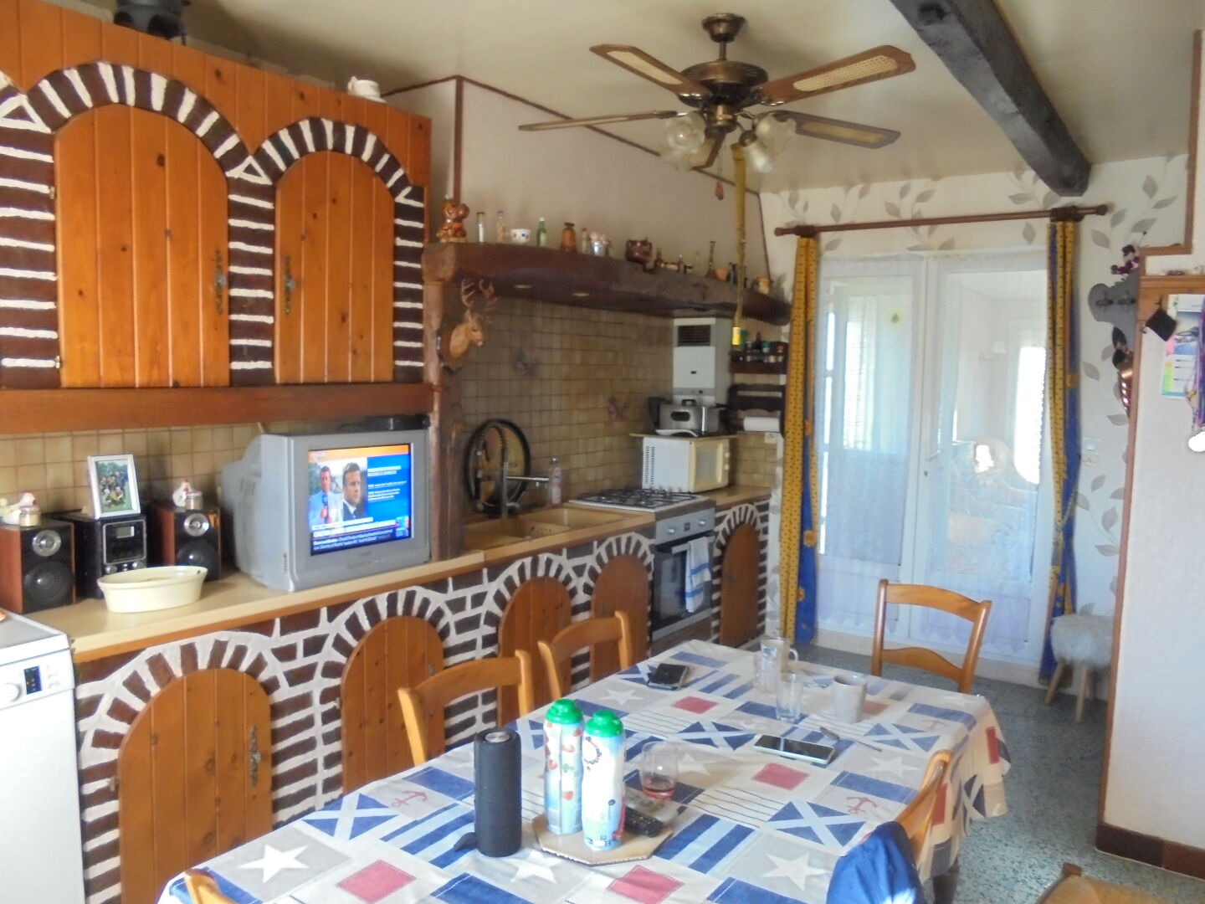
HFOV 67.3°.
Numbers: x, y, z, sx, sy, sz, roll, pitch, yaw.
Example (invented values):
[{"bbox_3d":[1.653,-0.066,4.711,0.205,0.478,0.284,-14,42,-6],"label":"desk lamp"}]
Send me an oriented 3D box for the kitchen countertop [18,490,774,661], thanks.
[{"bbox_3d":[-0.374,0.345,3.902,0.610,0.056,3.870,5,6,35],"label":"kitchen countertop"}]

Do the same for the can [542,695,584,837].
[{"bbox_3d":[-0.070,0.564,1.631,0.069,0.226,0.069,1,5,0],"label":"can"}]

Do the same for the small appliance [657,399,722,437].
[{"bbox_3d":[0.514,-0.202,5.303,0.320,0.205,0.250,5,6,35],"label":"small appliance"}]

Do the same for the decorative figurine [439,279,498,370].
[{"bbox_3d":[-0.450,-0.429,3.035,0.170,0.300,0.150,4,6,26],"label":"decorative figurine"}]

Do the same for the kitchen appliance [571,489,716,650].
[{"bbox_3d":[0.190,0.678,4.703,0.620,0.878,0.600,5,6,35],"label":"kitchen appliance"}]

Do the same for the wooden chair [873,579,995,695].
[{"bbox_3d":[0.925,0.908,2.905,0.460,0.870,0.420,-3,7,-41],"label":"wooden chair"}]

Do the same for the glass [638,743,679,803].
[{"bbox_3d":[0.109,0.626,1.769,0.076,0.097,0.076,1,5,0],"label":"glass"}]

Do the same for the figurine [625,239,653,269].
[{"bbox_3d":[0.161,-0.866,3.964,0.110,0.130,0.118,5,6,35],"label":"figurine"}]

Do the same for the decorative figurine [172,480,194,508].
[{"bbox_3d":[-1.311,0.127,2.828,0.070,0.082,0.075,-3,7,-41],"label":"decorative figurine"}]

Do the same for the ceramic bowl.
[{"bbox_3d":[-1.244,0.381,2.509,0.280,0.086,0.172,-2,7,-37],"label":"ceramic bowl"}]

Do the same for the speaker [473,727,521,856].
[{"bbox_3d":[-0.166,0.542,1.442,0.078,0.188,0.078,1,5,0],"label":"speaker"}]

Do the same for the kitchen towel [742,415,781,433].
[{"bbox_3d":[0.928,-0.164,5.307,0.235,0.105,0.105,5,6,35],"label":"kitchen towel"}]

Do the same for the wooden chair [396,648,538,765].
[{"bbox_3d":[-0.135,0.916,1.858,0.460,0.875,0.430,5,6,37],"label":"wooden chair"}]

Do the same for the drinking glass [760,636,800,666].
[{"bbox_3d":[0.455,0.527,2.320,0.098,0.096,0.077,1,5,0],"label":"drinking glass"}]

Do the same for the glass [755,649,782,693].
[{"bbox_3d":[0.436,0.576,2.386,0.067,0.103,0.067,1,5,0],"label":"glass"}]

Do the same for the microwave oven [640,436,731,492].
[{"bbox_3d":[0.504,0.066,5.301,0.335,0.293,0.442,4,6,33],"label":"microwave oven"}]

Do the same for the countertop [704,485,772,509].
[{"bbox_3d":[0.557,0.240,5.231,0.600,0.040,0.740,5,6,35],"label":"countertop"}]

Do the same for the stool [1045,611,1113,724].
[{"bbox_3d":[2.267,0.981,4.185,0.380,0.450,0.380,5,6,35],"label":"stool"}]

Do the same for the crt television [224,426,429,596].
[{"bbox_3d":[-0.948,0.154,3.036,0.460,0.458,0.575,5,6,33],"label":"crt television"}]

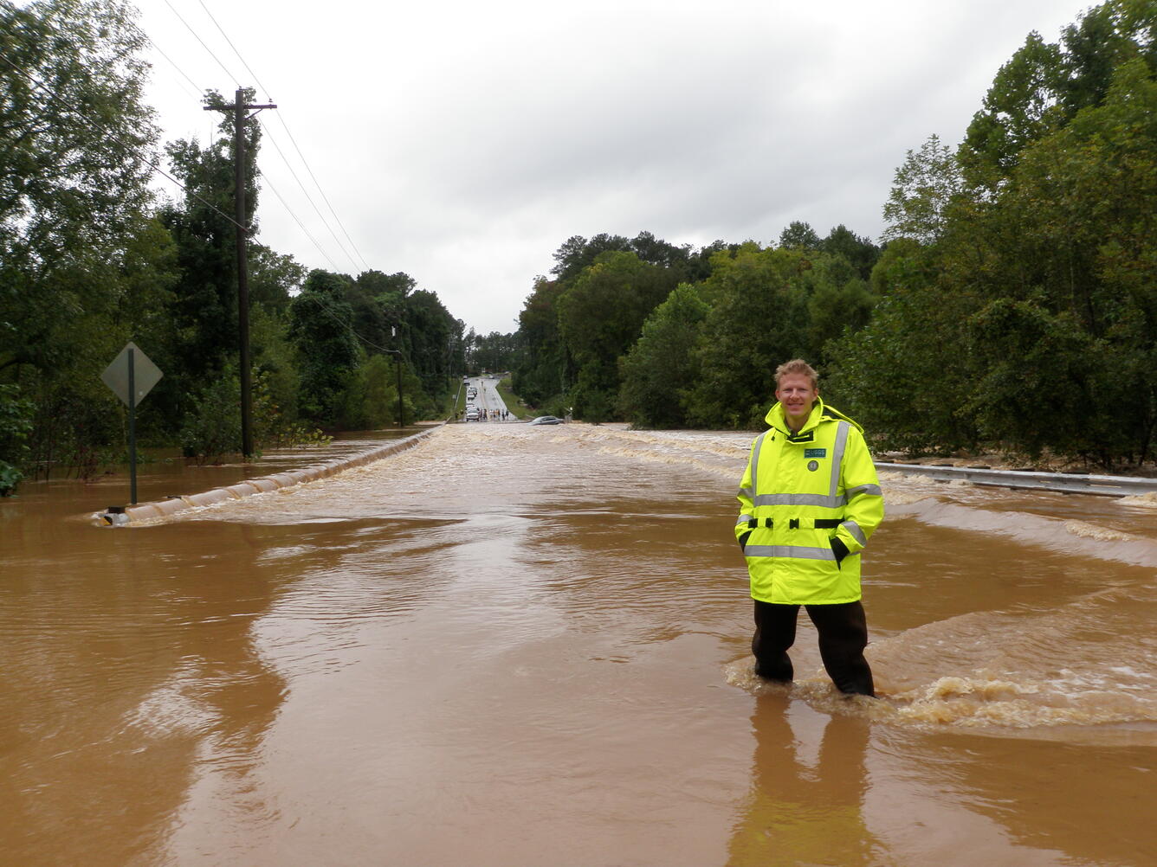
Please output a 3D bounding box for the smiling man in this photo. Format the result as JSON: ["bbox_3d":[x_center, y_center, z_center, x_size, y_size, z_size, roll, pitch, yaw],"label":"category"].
[{"bbox_3d":[1.050,0.560,4.270,0.690,1.800,0.430,1,2,34],"label":"smiling man"}]

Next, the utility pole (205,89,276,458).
[{"bbox_3d":[-10.720,-4.950,29.870,2.350,12.000,0.340,-1,1,1],"label":"utility pole"}]

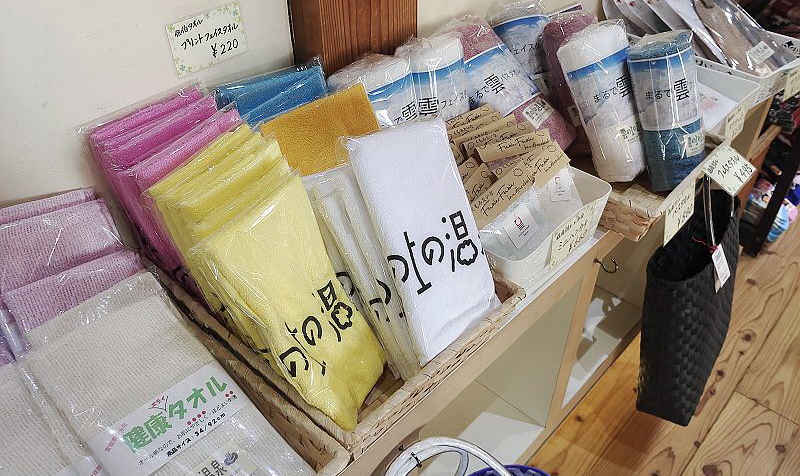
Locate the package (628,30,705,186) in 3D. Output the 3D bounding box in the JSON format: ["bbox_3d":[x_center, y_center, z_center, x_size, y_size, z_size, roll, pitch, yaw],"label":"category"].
[{"bbox_3d":[0.377,-0.175,0.807,0.093,0.190,0.093,-10,18,9],"label":"package"}]

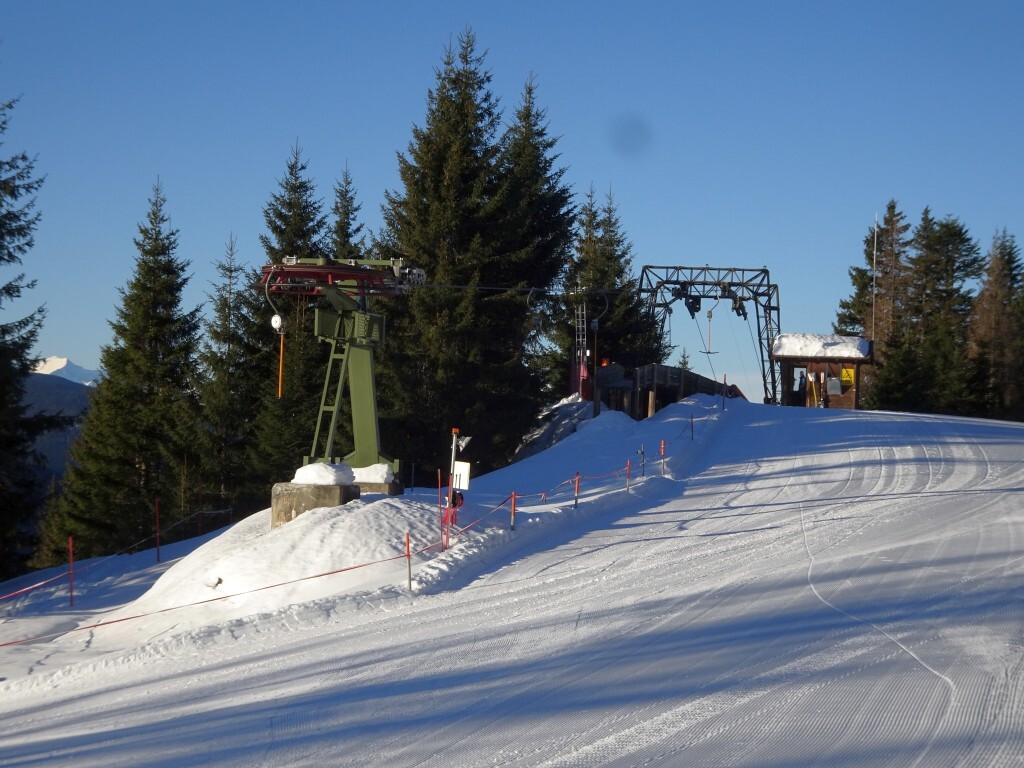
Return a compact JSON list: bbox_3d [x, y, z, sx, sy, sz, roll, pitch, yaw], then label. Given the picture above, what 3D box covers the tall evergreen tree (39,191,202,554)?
[{"bbox_3d":[-10.466,-0.309,62.000,4.200,10.100,4.200,1,-1,0],"label":"tall evergreen tree"}]

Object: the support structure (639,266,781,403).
[{"bbox_3d":[8.981,-2.228,106.000,6.300,6.300,3.800,1,-1,14],"label":"support structure"}]

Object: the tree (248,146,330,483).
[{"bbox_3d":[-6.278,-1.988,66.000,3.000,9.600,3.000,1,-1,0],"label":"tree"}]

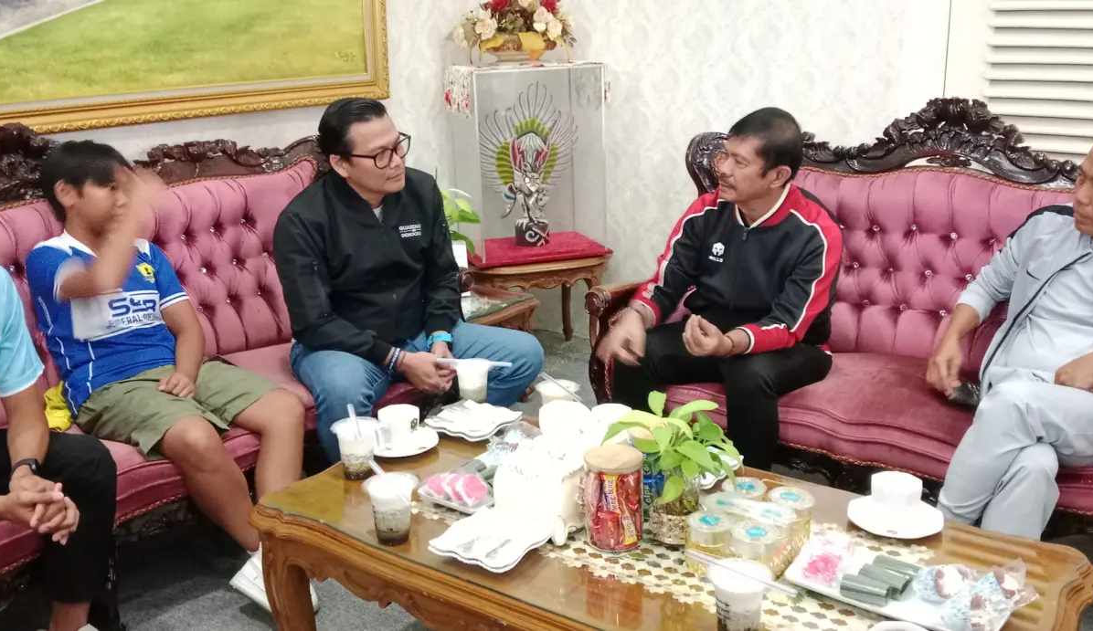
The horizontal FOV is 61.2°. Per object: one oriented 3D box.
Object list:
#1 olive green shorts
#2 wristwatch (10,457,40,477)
[{"bbox_3d":[-0.999,0.181,2.469,0.430,0.210,0.430,8,19,30],"label":"olive green shorts"},{"bbox_3d":[-0.925,0.271,1.640,0.055,0.056,0.024,-25,46,25],"label":"wristwatch"}]

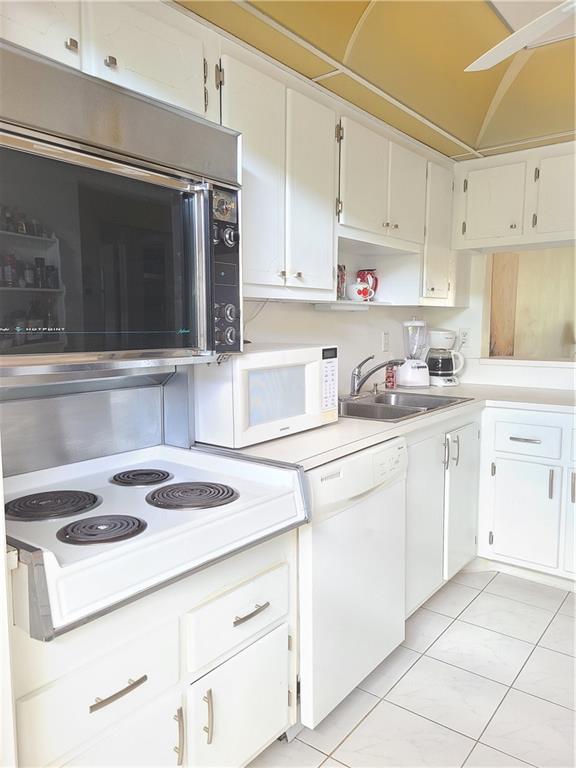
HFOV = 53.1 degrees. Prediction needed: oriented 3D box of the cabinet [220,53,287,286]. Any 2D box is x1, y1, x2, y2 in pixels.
[{"bbox_3d":[-0.225,-0.675,1.972,0.310,0.671,0.313,5,8,37],"label":"cabinet"}]

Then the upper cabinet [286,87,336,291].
[{"bbox_3d":[-0.037,-0.680,2.152,0.310,0.658,0.305,5,8,37],"label":"upper cabinet"}]

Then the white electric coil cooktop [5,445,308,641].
[{"bbox_3d":[-0.382,0.309,1.400,0.532,0.156,0.773,5,8,37],"label":"white electric coil cooktop"}]

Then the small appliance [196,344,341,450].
[{"bbox_3d":[-0.134,0.016,2.108,0.390,0.290,0.590,5,8,37],"label":"small appliance"}]

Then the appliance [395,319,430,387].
[{"bbox_3d":[0.717,-0.180,3.344,0.180,0.390,0.190,-2,7,-20],"label":"appliance"}]

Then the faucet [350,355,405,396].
[{"bbox_3d":[0.435,-0.034,2.792,0.290,0.210,0.070,5,8,37],"label":"faucet"}]

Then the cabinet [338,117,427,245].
[{"bbox_3d":[0.328,-0.885,2.675,0.310,0.412,0.805,5,8,37],"label":"cabinet"}]

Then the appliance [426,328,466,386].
[{"bbox_3d":[0.888,-0.157,3.455,0.190,0.330,0.230,-4,7,-33],"label":"appliance"}]

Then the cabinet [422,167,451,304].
[{"bbox_3d":[0.677,-0.807,3.141,0.310,0.676,0.320,5,8,37],"label":"cabinet"}]

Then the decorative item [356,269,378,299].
[{"bbox_3d":[0.387,-0.476,2.805,0.115,0.155,0.090,0,6,0],"label":"decorative item"}]

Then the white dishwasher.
[{"bbox_3d":[0.026,0.589,2.091,0.590,0.785,0.610,5,8,37],"label":"white dishwasher"}]

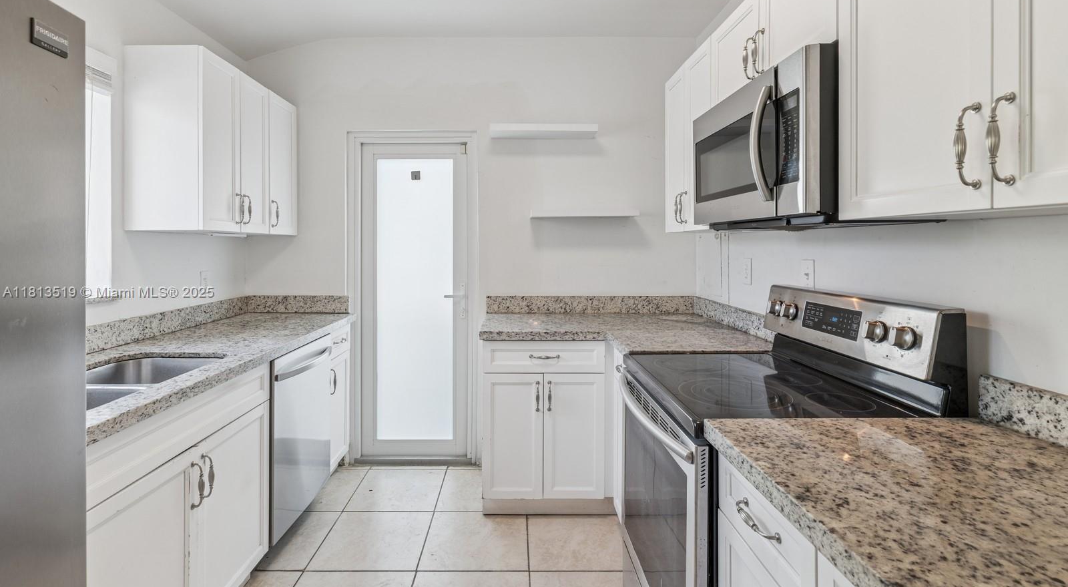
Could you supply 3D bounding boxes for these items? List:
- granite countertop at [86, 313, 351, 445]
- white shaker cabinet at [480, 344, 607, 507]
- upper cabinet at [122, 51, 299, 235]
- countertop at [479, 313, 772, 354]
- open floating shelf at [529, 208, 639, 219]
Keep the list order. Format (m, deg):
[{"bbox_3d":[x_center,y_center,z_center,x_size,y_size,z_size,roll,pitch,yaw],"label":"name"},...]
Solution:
[{"bbox_3d":[-1.383,0.232,1.960,0.715,0.042,1.970,0,6,-2],"label":"granite countertop"},{"bbox_3d":[0.038,0.583,2.595,0.590,0.770,0.620,0,6,-1],"label":"white shaker cabinet"},{"bbox_3d":[-1.606,-0.712,2.485,0.335,0.795,0.890,0,6,-2],"label":"upper cabinet"},{"bbox_3d":[0.381,0.191,2.390,1.290,0.043,1.100,0,6,-1],"label":"countertop"},{"bbox_3d":[0.282,-0.473,2.830,0.620,0.048,0.220,0,6,-1],"label":"open floating shelf"}]

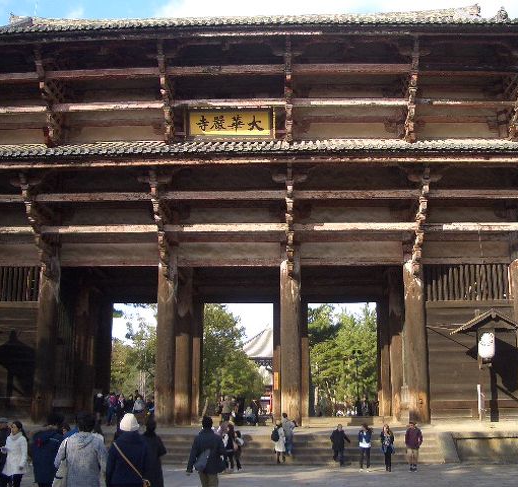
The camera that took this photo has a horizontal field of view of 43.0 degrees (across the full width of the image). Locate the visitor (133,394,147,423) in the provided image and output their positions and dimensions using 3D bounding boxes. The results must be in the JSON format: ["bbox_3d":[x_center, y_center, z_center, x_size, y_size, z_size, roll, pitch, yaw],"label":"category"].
[{"bbox_3d":[-6.093,8.439,33.500,0.500,1.500,0.360,0,-12,0],"label":"visitor"}]

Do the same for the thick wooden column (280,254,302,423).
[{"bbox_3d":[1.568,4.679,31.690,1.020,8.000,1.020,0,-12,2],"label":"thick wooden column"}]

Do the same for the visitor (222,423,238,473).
[{"bbox_3d":[-1.039,7.496,24.200,0.500,1.660,0.400,-7,-14,30],"label":"visitor"}]

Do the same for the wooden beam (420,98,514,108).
[{"bbox_3d":[10.049,-6.813,31.972,4.900,0.400,0.400,0,-14,2],"label":"wooden beam"}]

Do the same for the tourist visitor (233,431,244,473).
[{"bbox_3d":[-0.731,7.587,24.000,0.420,1.460,0.440,7,-14,-29],"label":"tourist visitor"}]

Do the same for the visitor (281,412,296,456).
[{"bbox_3d":[1.136,7.355,25.300,0.500,1.650,0.480,-13,-19,43],"label":"visitor"}]

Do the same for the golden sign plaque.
[{"bbox_3d":[-1.397,-5.930,32.200,4.250,1.500,0.250,0,-8,2],"label":"golden sign plaque"}]

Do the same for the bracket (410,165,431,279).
[{"bbox_3d":[7.415,-0.864,29.753,0.500,3.950,3.700,0,-13,1],"label":"bracket"}]

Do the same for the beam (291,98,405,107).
[{"bbox_3d":[4.477,-6.975,32.503,5.750,0.340,0.320,0,-12,2],"label":"beam"}]

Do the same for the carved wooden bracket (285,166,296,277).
[{"bbox_3d":[1.471,-0.921,30.410,0.500,4.400,4.400,0,-14,2],"label":"carved wooden bracket"}]

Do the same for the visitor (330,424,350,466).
[{"bbox_3d":[3.101,7.686,25.000,0.660,1.600,0.420,-1,-12,3],"label":"visitor"}]

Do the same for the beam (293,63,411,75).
[{"bbox_3d":[4.421,-8.340,31.400,5.700,0.450,0.320,0,-14,2],"label":"beam"}]

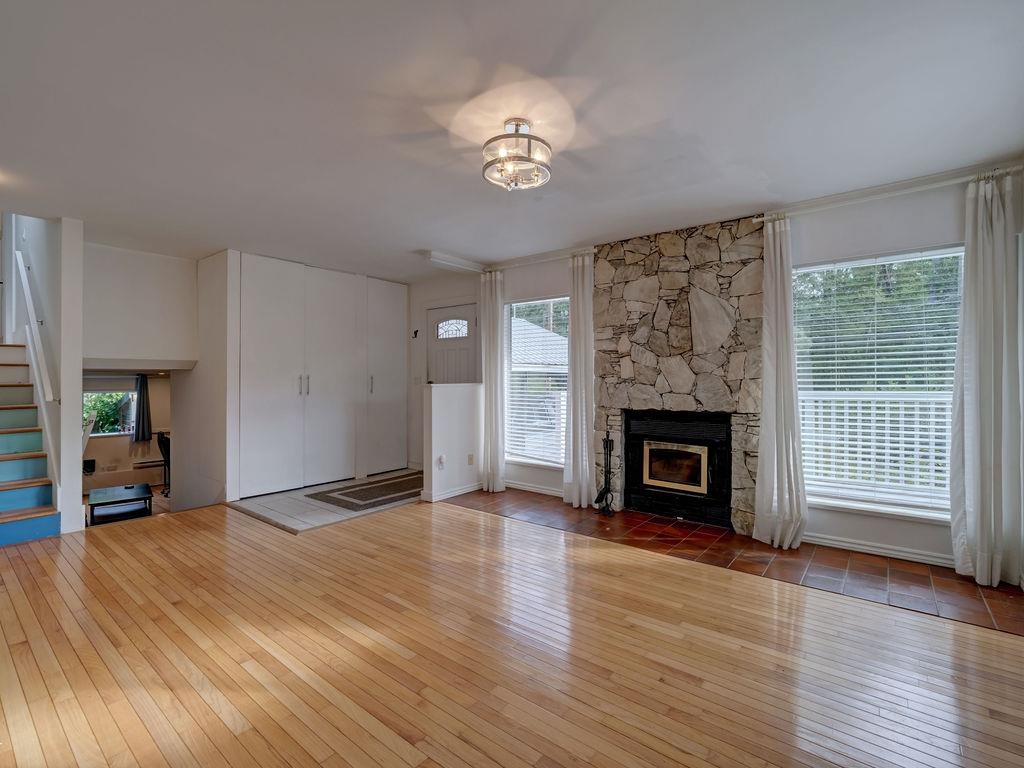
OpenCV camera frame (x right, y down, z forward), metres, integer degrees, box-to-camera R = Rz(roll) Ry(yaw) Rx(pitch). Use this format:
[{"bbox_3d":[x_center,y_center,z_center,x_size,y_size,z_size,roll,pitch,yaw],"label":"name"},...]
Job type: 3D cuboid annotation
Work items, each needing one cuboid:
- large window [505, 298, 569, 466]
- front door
[{"bbox_3d":[0.360,-0.038,4.994,0.899,1.676,0.060,0,0,38],"label":"large window"},{"bbox_3d":[-0.710,0.097,5.689,0.831,2.034,0.045,0,0,38],"label":"front door"}]

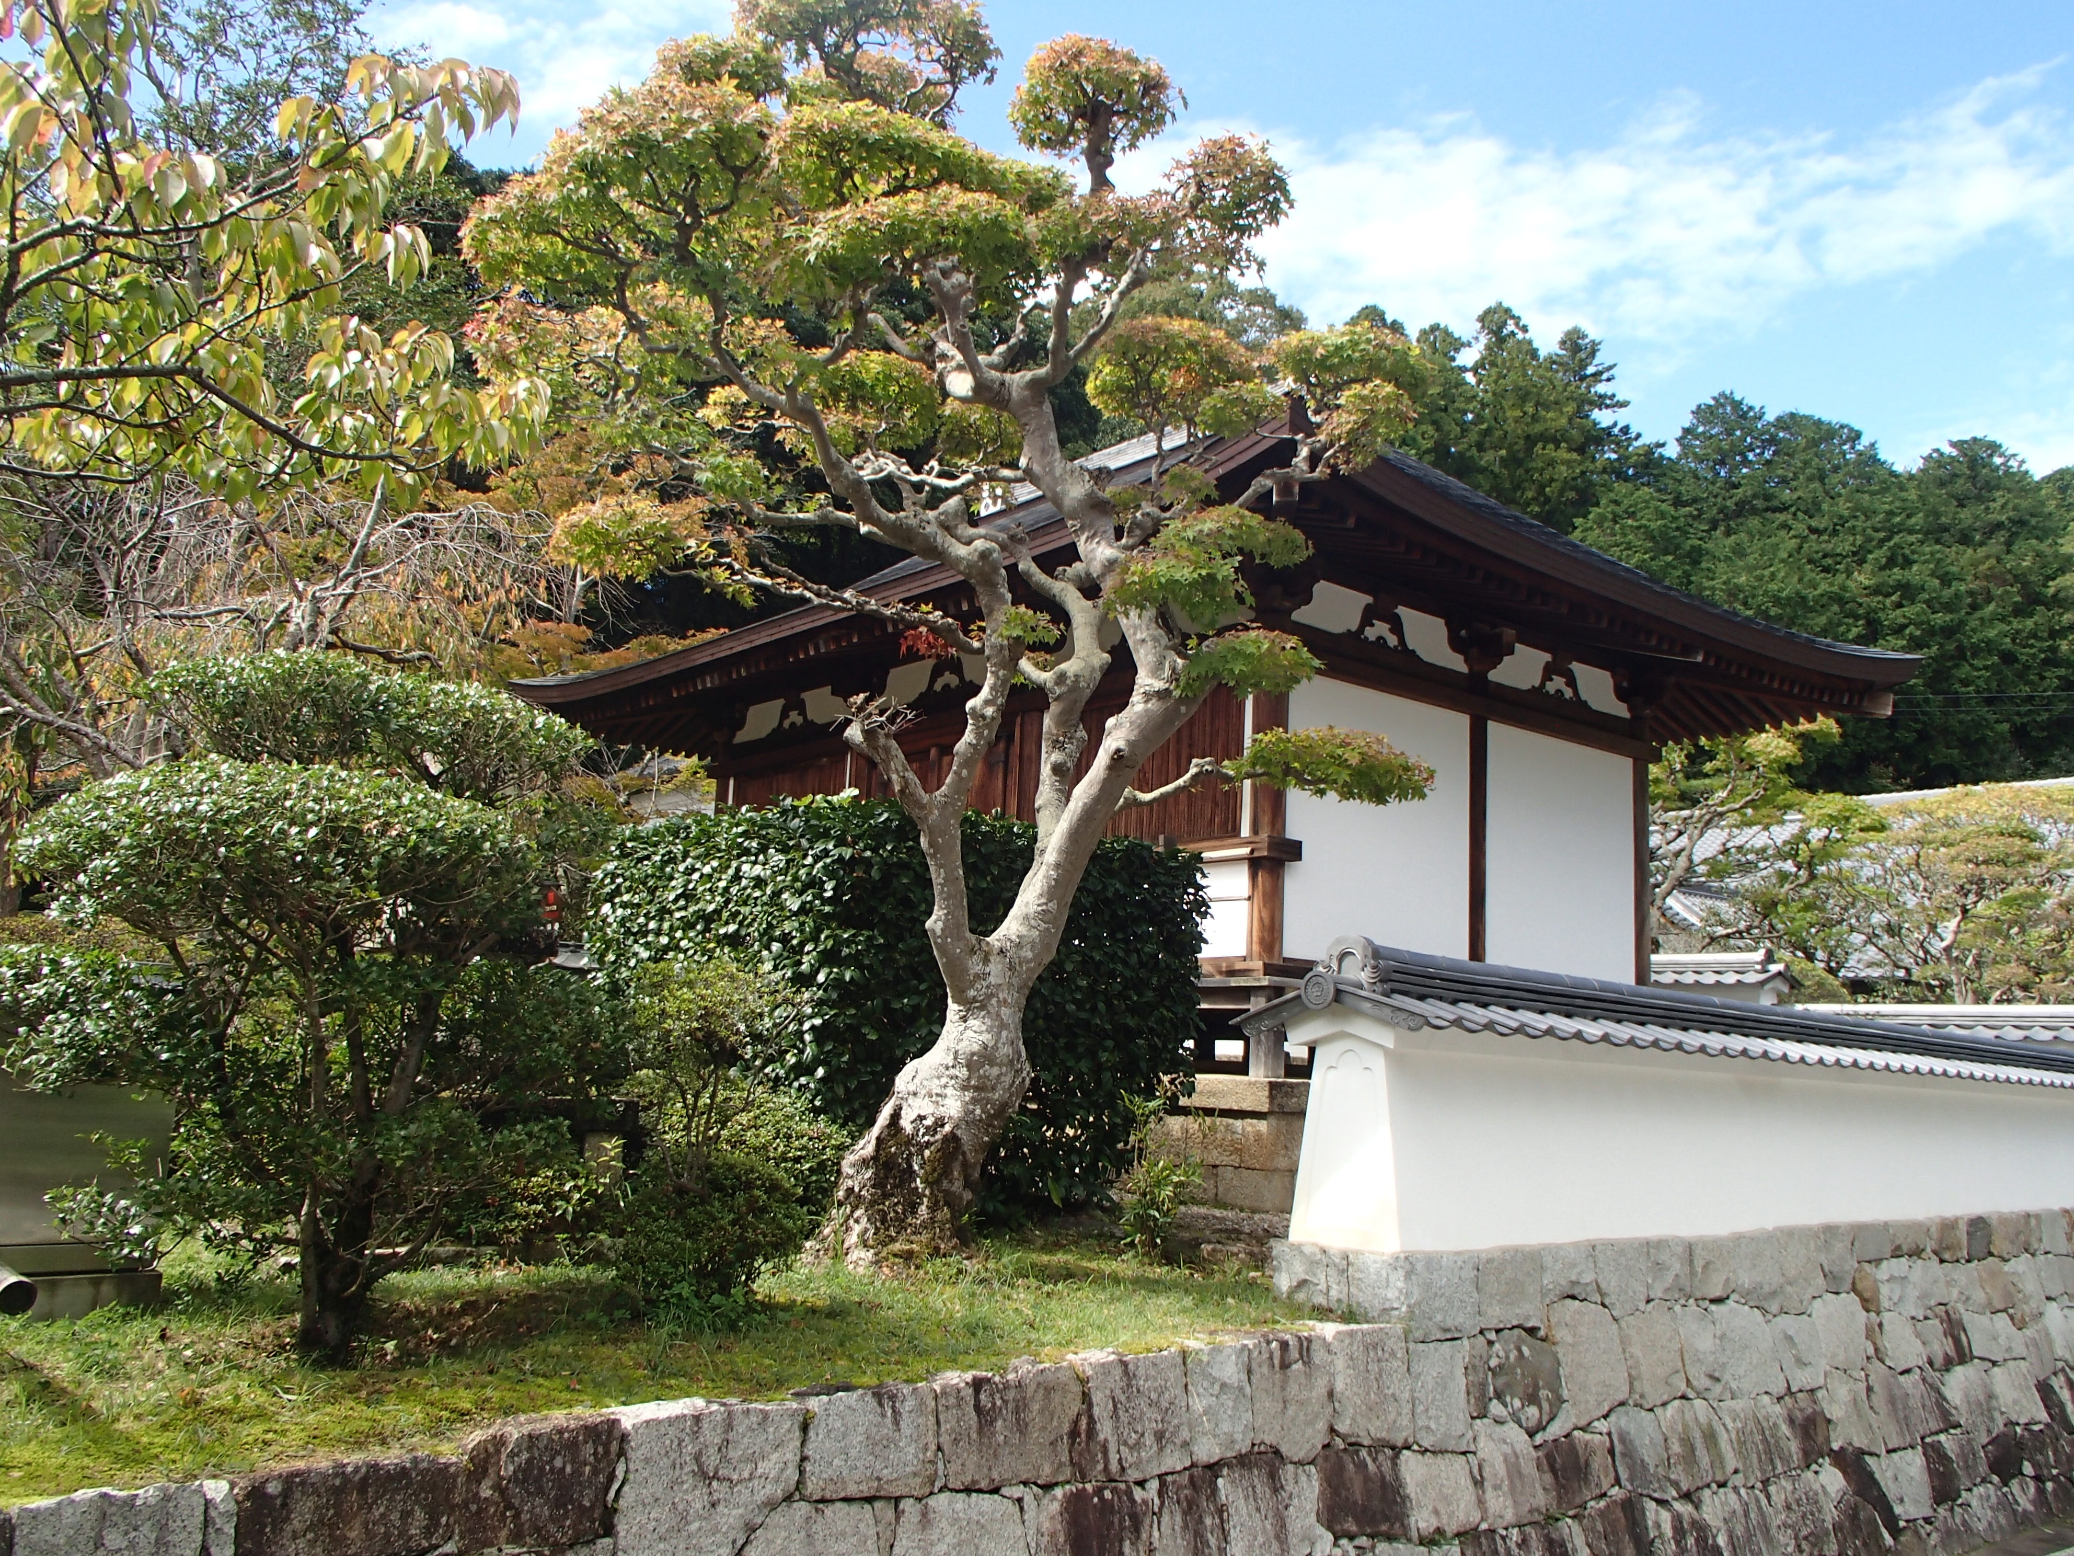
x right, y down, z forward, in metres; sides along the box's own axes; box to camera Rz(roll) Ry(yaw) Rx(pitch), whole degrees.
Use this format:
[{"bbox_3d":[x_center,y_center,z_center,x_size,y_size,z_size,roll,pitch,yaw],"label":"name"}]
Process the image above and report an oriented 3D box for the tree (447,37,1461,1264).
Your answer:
[{"bbox_3d":[-0.408,-0.792,8.211,4.750,6.050,4.000,3,-10,0],"label":"tree"}]

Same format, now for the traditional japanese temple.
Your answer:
[{"bbox_3d":[0.983,-0.343,16.833,8.100,6.660,11.730,11,-12,-37],"label":"traditional japanese temple"}]

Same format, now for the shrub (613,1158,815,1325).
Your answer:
[{"bbox_3d":[-1.123,1.552,5.863,0.700,0.560,0.660,3,-10,0],"label":"shrub"}]

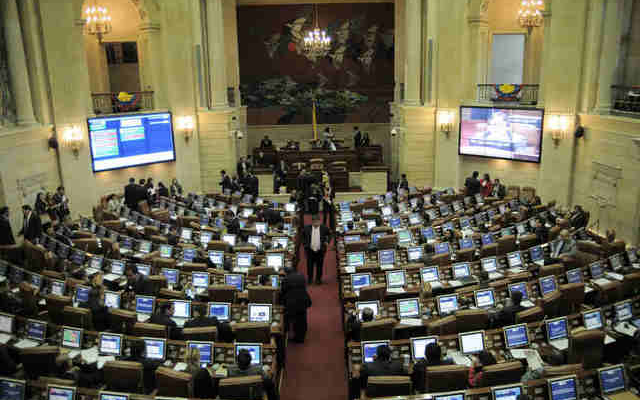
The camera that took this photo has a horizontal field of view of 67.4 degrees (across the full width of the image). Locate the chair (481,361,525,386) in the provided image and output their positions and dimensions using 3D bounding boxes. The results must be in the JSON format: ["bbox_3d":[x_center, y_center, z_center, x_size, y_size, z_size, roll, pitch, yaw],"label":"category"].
[{"bbox_3d":[2.541,2.743,7.066,0.610,1.040,0.640,-3,12,-9],"label":"chair"}]

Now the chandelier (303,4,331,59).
[{"bbox_3d":[-0.154,-6.386,18.396,1.055,1.920,1.055,-1,12,0],"label":"chandelier"}]

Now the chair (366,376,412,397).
[{"bbox_3d":[0.864,2.697,6.279,0.600,1.050,0.620,-1,12,0],"label":"chair"}]

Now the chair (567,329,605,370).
[{"bbox_3d":[3.820,2.410,7.351,0.600,1.050,0.620,-4,12,-12],"label":"chair"}]

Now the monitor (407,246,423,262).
[{"bbox_3d":[2.261,1.280,11.276,0.405,0.345,0.060,-4,2,-13],"label":"monitor"}]

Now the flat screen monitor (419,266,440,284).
[{"bbox_3d":[2.370,1.599,10.277,0.395,0.335,0.085,-4,-2,-12],"label":"flat screen monitor"}]

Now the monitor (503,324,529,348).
[{"bbox_3d":[2.978,2.080,7.311,0.405,0.345,0.060,-4,2,-13],"label":"monitor"}]

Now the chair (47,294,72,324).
[{"bbox_3d":[-4.387,2.116,8.644,0.610,1.030,0.650,3,13,18],"label":"chair"}]

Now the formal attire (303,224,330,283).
[{"bbox_3d":[-0.098,1.277,11.192,0.600,1.460,0.360,-2,13,-2],"label":"formal attire"}]

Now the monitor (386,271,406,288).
[{"bbox_3d":[1.436,1.478,8.971,0.375,0.295,0.060,-4,-11,-10],"label":"monitor"}]

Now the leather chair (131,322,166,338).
[{"bbox_3d":[-2.505,2.347,7.625,0.600,1.080,0.620,2,13,13],"label":"leather chair"}]

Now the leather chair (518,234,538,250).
[{"bbox_3d":[4.671,1.268,11.309,0.610,1.030,0.650,-5,13,-17],"label":"leather chair"}]

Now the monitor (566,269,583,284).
[{"bbox_3d":[5.320,1.609,9.961,0.395,0.335,0.085,-8,-1,-27],"label":"monitor"}]

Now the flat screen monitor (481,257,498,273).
[{"bbox_3d":[3.375,1.308,9.531,0.375,0.295,0.060,-5,-10,-17],"label":"flat screen monitor"}]

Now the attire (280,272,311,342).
[{"bbox_3d":[-0.480,2.056,9.342,0.560,1.530,0.360,-4,13,-15],"label":"attire"}]

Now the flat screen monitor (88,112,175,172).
[{"bbox_3d":[-6.327,-2.007,16.337,0.140,1.720,3.030,9,16,38],"label":"flat screen monitor"}]

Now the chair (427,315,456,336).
[{"bbox_3d":[1.691,2.229,7.419,0.610,1.030,0.650,-7,14,-21],"label":"chair"}]

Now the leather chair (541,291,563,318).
[{"bbox_3d":[3.873,2.143,8.643,0.600,1.050,0.620,-7,13,-27],"label":"leather chair"}]

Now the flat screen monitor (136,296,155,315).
[{"bbox_3d":[-3.298,1.981,9.032,0.395,0.335,0.085,3,-2,18],"label":"flat screen monitor"}]

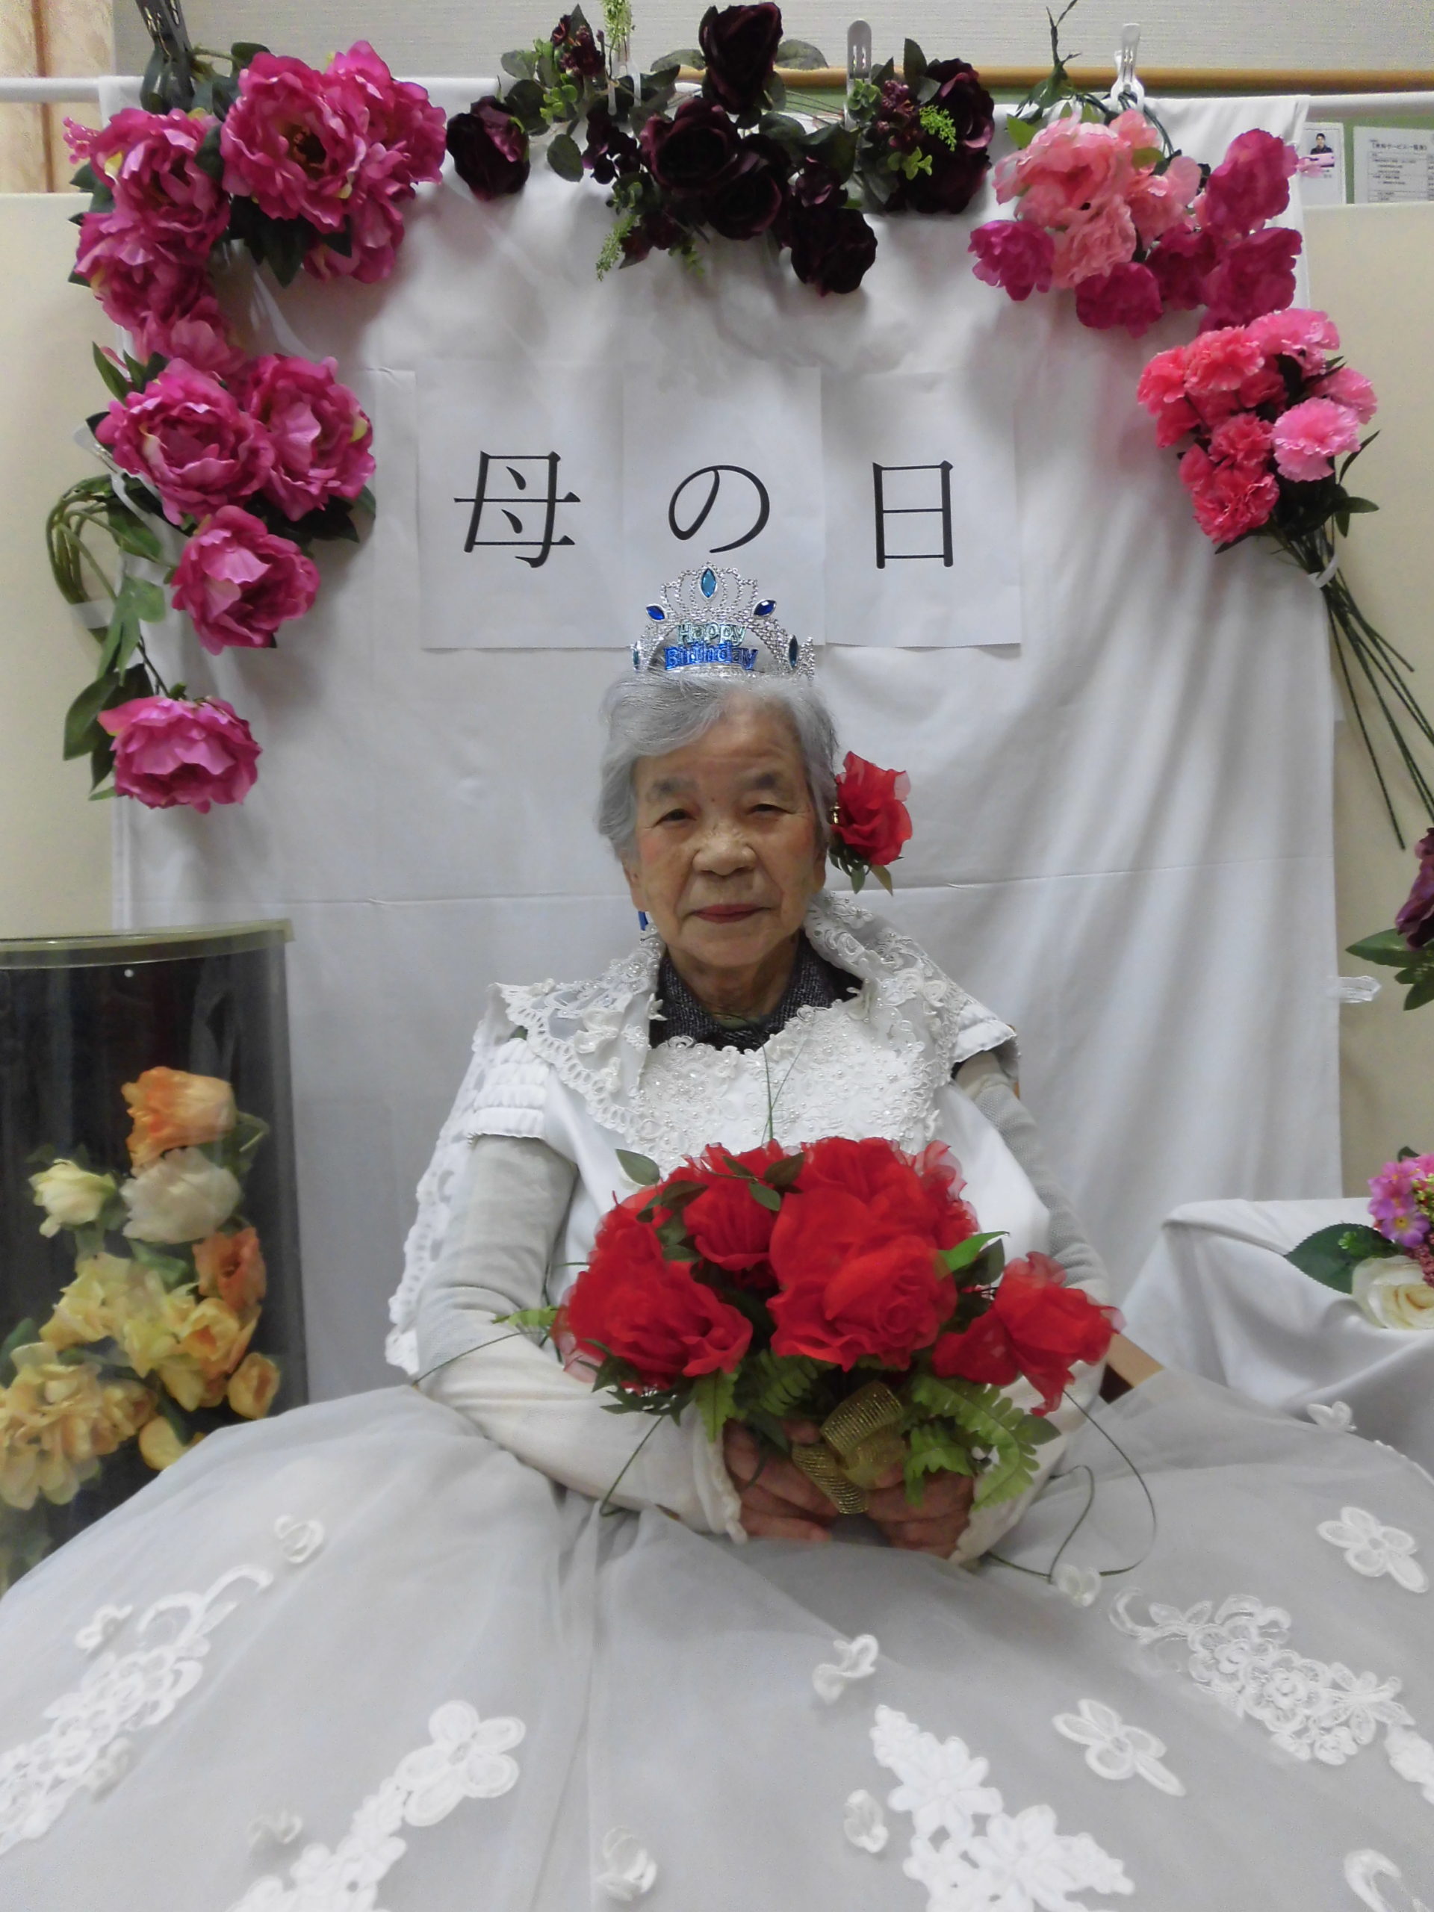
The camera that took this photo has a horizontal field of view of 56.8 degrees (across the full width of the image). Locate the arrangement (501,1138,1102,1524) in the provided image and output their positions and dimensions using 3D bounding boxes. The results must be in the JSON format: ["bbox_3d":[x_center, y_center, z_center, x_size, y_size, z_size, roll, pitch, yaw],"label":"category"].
[{"bbox_3d":[0.058,0.226,0.810,0.355,0.230,0.220,-1,-1,0],"label":"arrangement"}]

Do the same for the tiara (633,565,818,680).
[{"bbox_3d":[0.005,-0.239,0.950,0.135,0.080,0.075,-1,-1,9],"label":"tiara"}]

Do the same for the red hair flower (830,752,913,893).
[{"bbox_3d":[0.114,-0.099,0.985,0.068,0.105,0.065,-1,-1,-30],"label":"red hair flower"}]

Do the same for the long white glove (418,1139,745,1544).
[{"bbox_3d":[-0.100,0.250,0.915,0.140,0.240,0.268,0,-1,-45],"label":"long white glove"}]

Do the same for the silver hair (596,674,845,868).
[{"bbox_3d":[0.001,-0.148,0.985,0.178,0.180,0.195,-1,-1,7],"label":"silver hair"}]

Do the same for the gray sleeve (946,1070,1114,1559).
[{"bbox_3d":[0.207,0.235,0.935,0.130,0.300,0.245,-1,-1,25],"label":"gray sleeve"}]

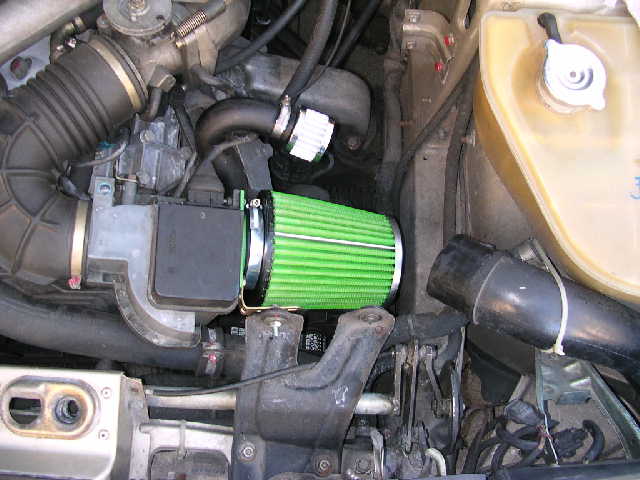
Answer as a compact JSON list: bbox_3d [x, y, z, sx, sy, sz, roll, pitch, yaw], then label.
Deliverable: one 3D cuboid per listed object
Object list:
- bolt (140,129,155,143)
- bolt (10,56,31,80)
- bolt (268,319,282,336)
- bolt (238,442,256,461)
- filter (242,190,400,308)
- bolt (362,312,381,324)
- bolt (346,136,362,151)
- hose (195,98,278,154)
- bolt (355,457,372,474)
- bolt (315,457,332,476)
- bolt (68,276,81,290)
[{"bbox_3d":[-0.212,-0.128,0.840,0.015,0.010,0.015,0,63,0],"label":"bolt"},{"bbox_3d":[-0.362,-0.208,0.830,0.023,0.013,0.023,0,63,0],"label":"bolt"},{"bbox_3d":[-0.046,0.091,0.710,0.015,0.015,0.014,0,49,0],"label":"bolt"},{"bbox_3d":[-0.076,0.223,0.720,0.016,0.010,0.016,0,76,0],"label":"bolt"},{"bbox_3d":[0.003,0.014,0.770,0.162,0.132,0.132,4,89,-12],"label":"filter"},{"bbox_3d":[0.054,0.083,0.720,0.017,0.017,0.011,0,37,0],"label":"bolt"},{"bbox_3d":[0.044,-0.123,0.870,0.016,0.010,0.016,0,63,0],"label":"bolt"},{"bbox_3d":[-0.097,-0.133,0.800,0.098,0.055,0.068,0,63,0],"label":"hose"},{"bbox_3d":[0.048,0.248,0.750,0.016,0.010,0.016,0,76,0],"label":"bolt"},{"bbox_3d":[0.004,0.238,0.720,0.016,0.010,0.016,0,76,0],"label":"bolt"},{"bbox_3d":[-0.273,0.048,0.760,0.012,0.012,0.010,0,30,0],"label":"bolt"}]

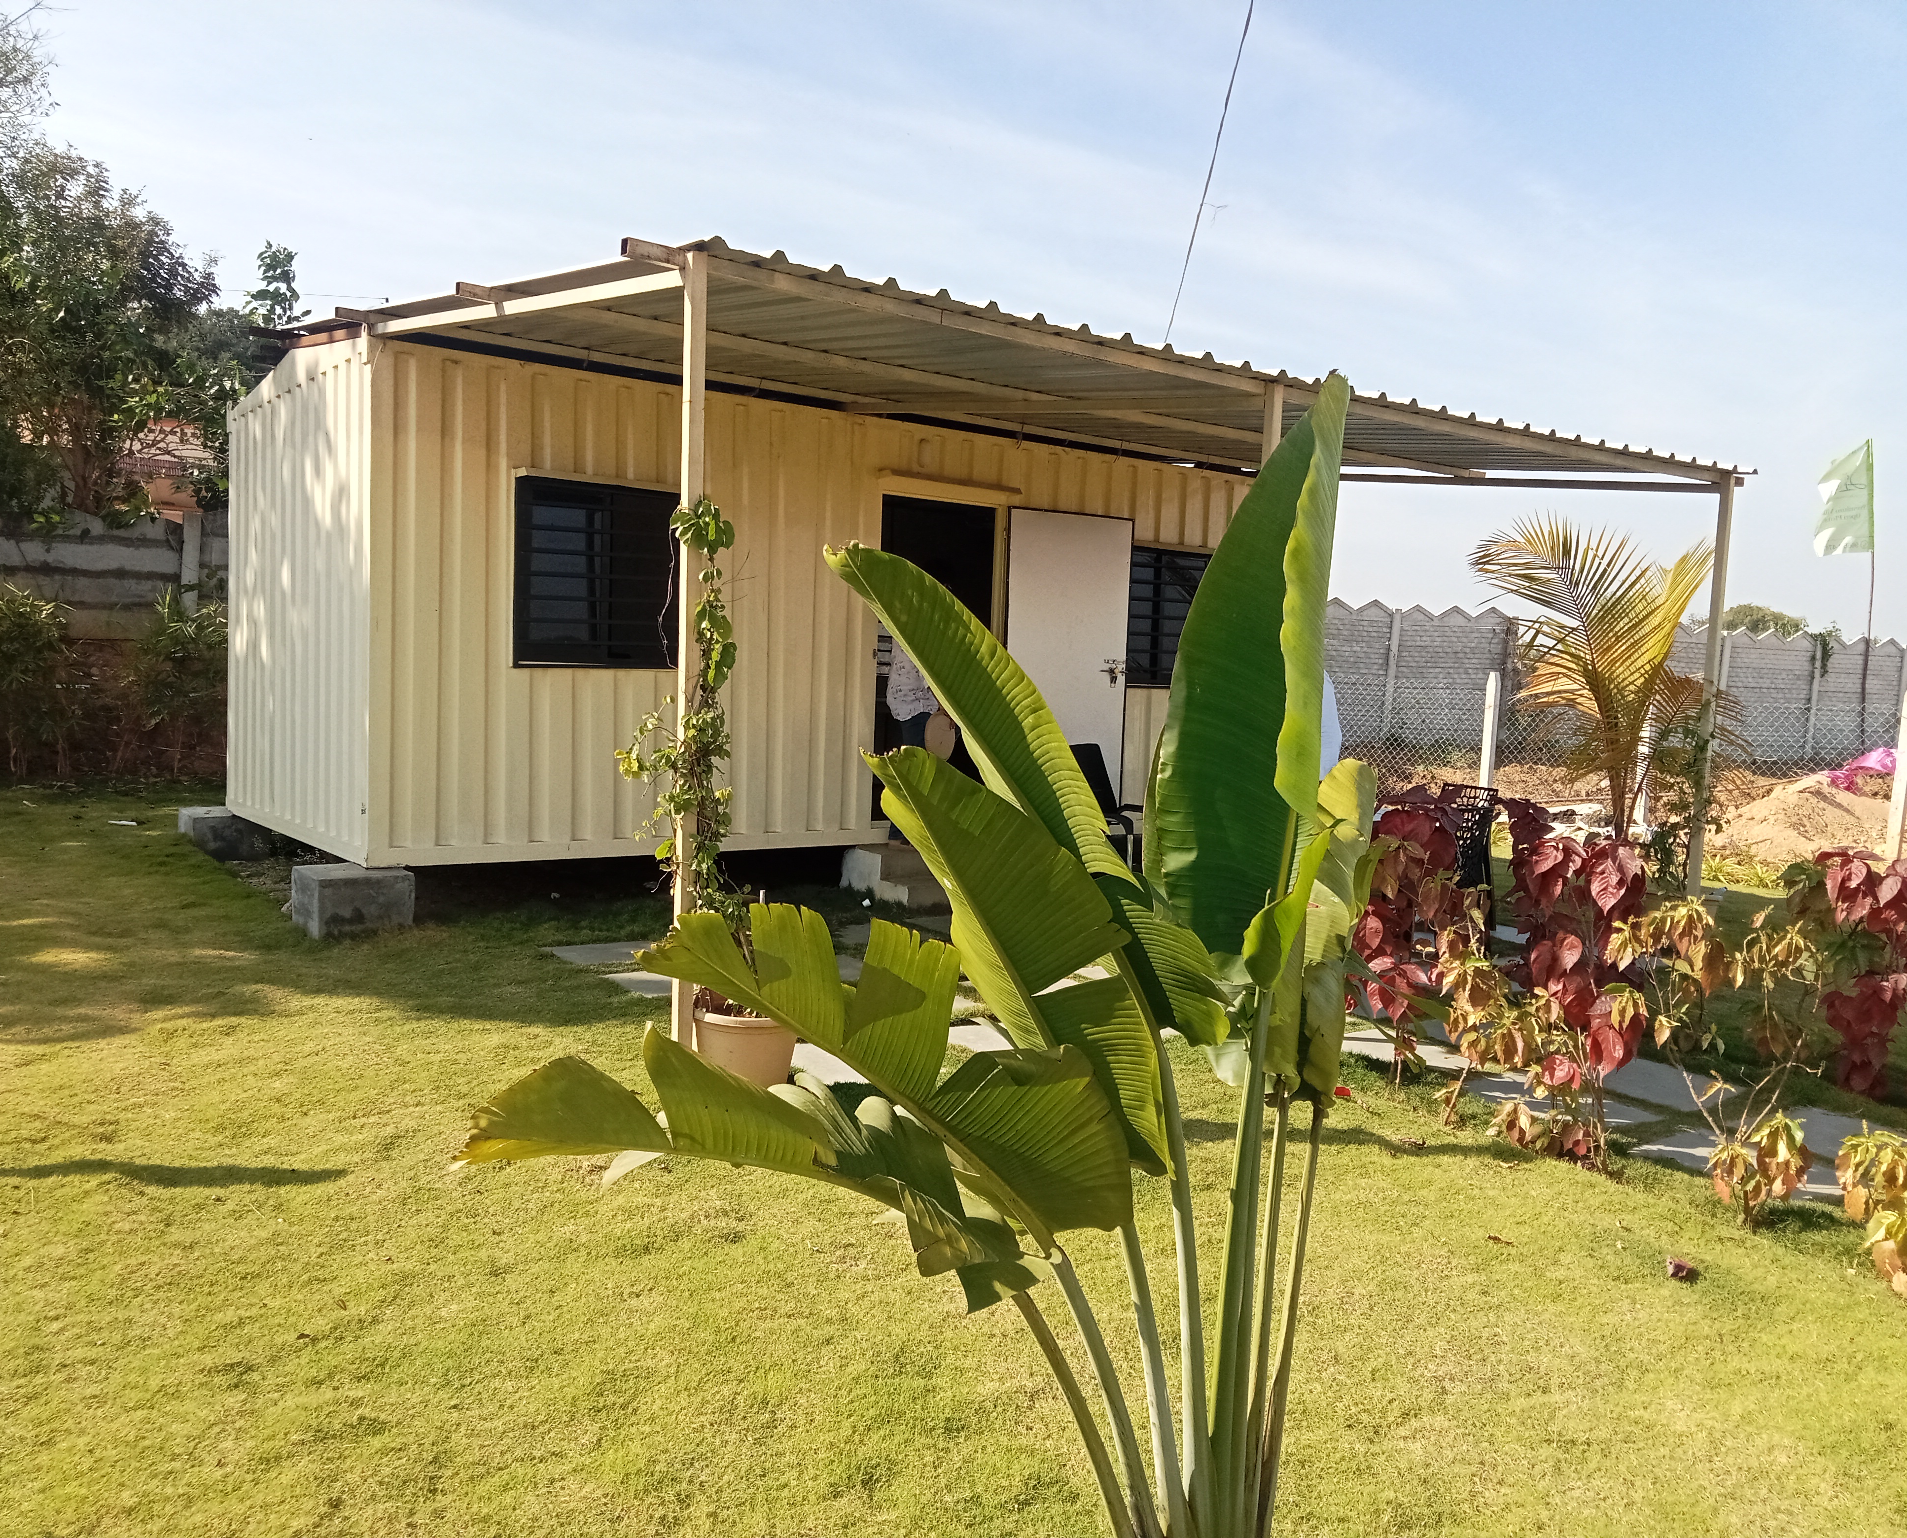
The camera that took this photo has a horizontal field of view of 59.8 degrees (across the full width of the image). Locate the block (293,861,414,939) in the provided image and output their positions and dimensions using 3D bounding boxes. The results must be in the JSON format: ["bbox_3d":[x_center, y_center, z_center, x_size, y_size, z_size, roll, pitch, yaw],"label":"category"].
[{"bbox_3d":[-3.020,0.646,8.340,0.465,0.290,0.530,-1,4,-39],"label":"block"}]

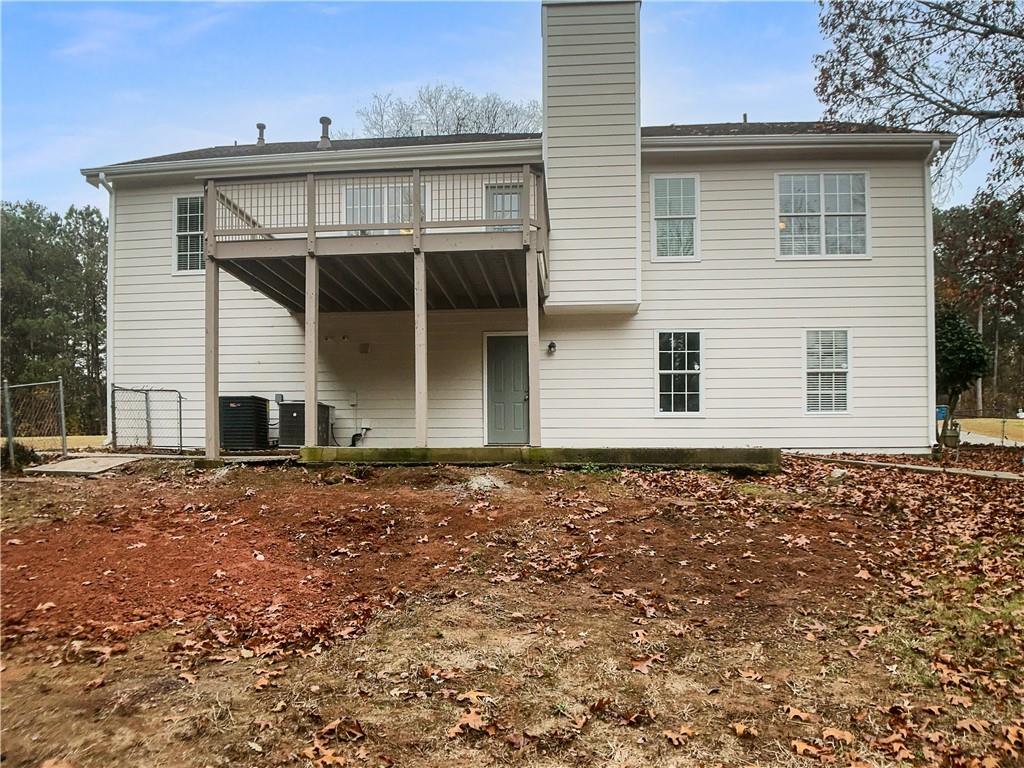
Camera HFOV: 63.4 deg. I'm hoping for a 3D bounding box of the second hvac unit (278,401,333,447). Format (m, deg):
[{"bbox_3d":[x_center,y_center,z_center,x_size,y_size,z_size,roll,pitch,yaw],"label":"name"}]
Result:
[{"bbox_3d":[-3.711,0.726,14.850,0.750,0.800,0.720,-1,-3,4],"label":"second hvac unit"}]

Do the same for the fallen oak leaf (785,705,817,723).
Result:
[{"bbox_3d":[1.244,1.414,3.559,0.140,0.030,0.080,1,3,28],"label":"fallen oak leaf"}]

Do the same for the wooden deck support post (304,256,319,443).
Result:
[{"bbox_3d":[-2.990,-0.507,12.350,0.150,2.870,0.150,0,-2,6],"label":"wooden deck support post"}]

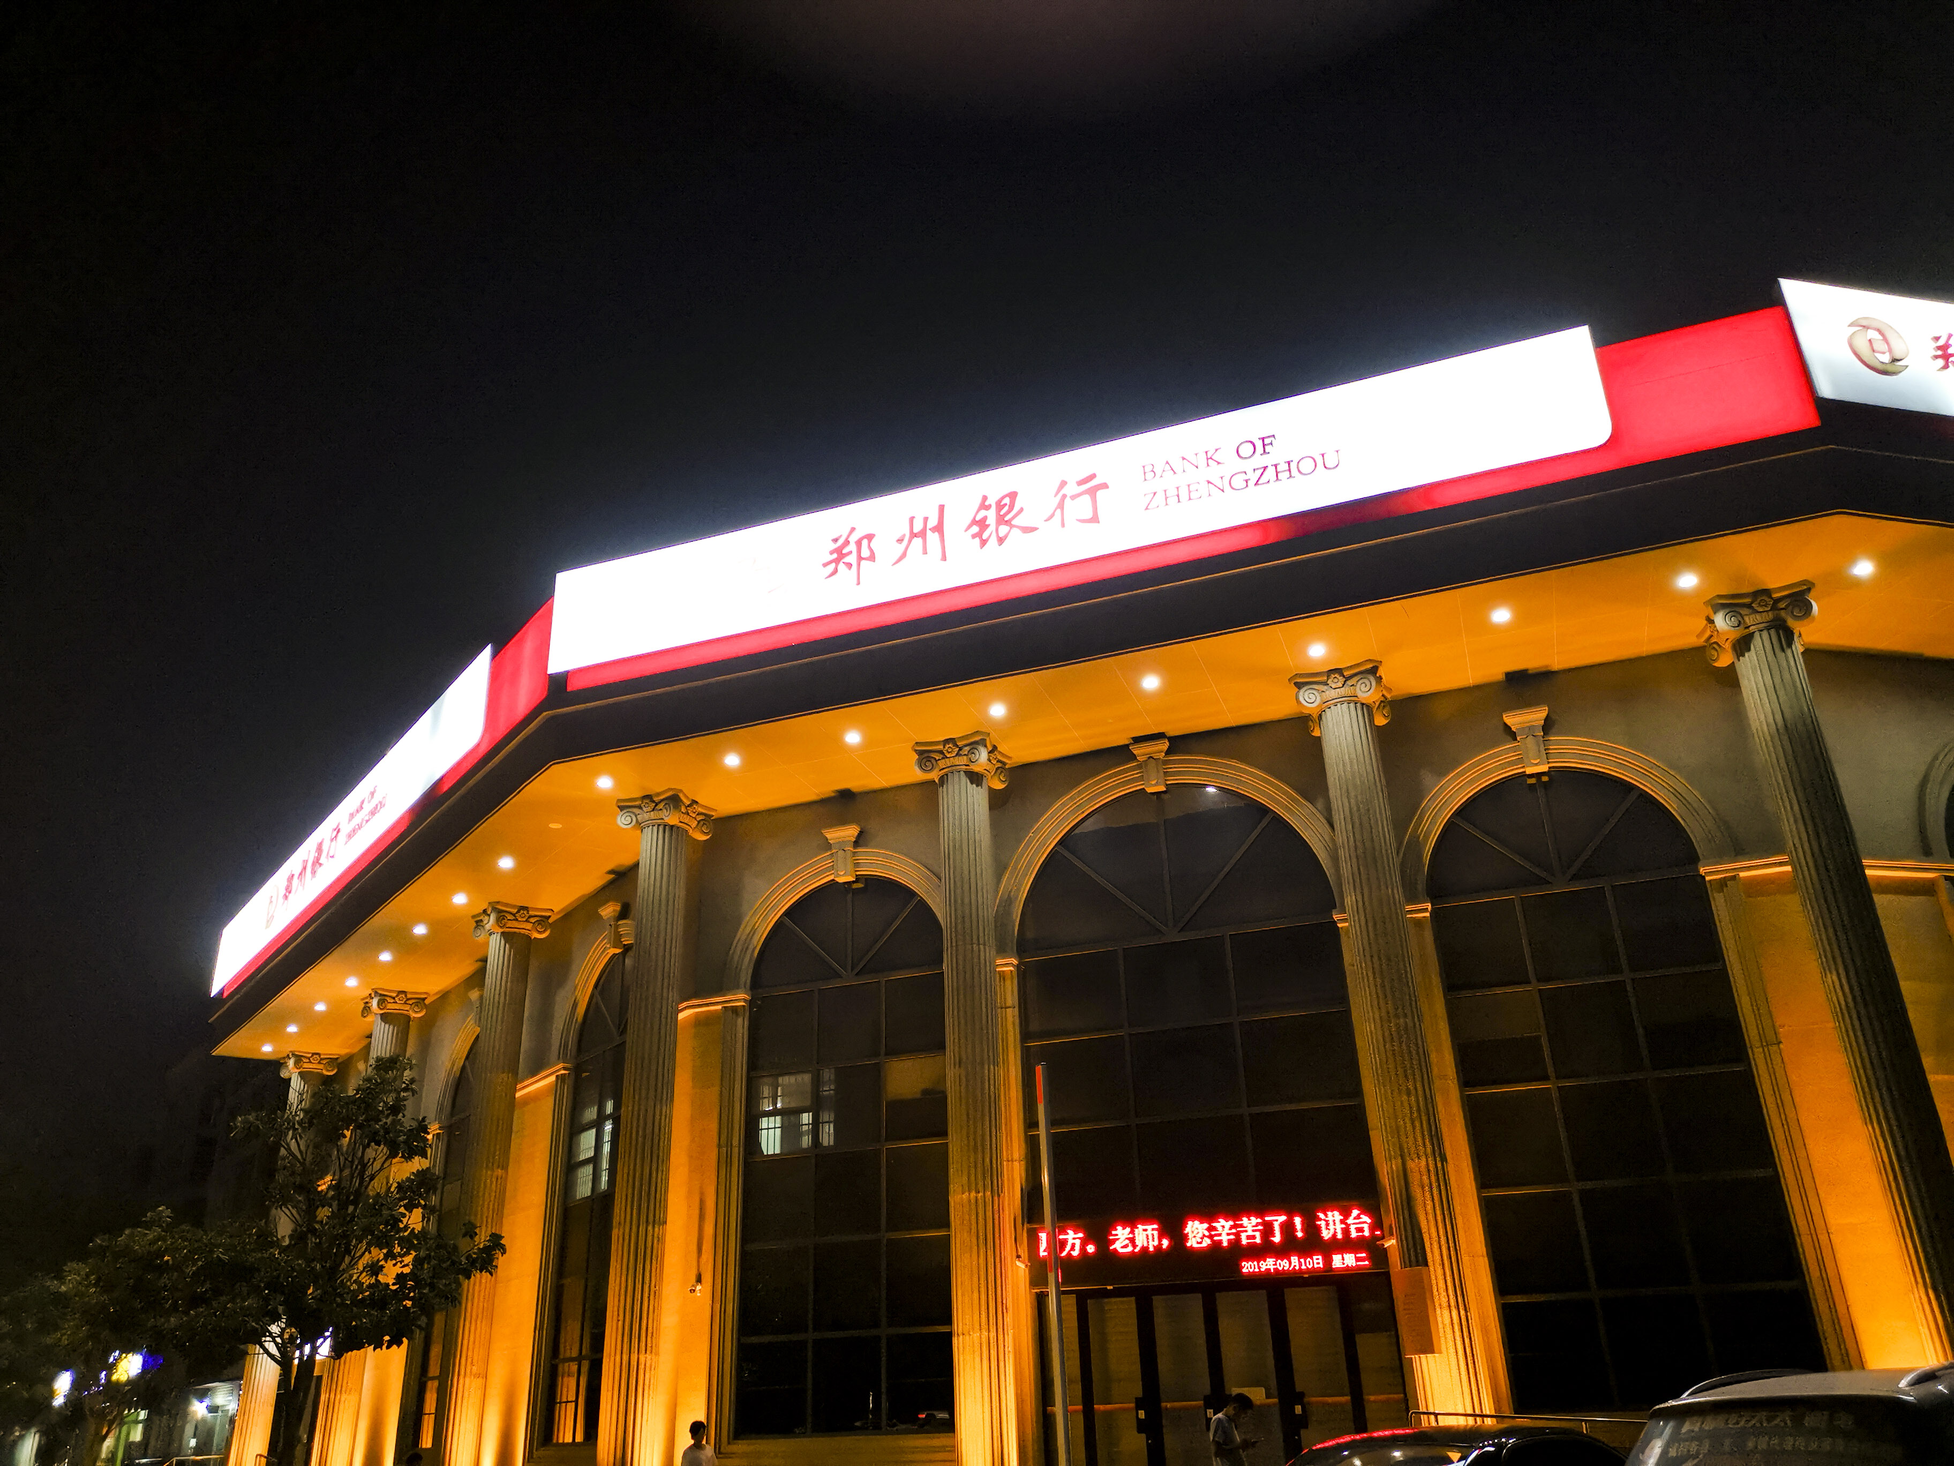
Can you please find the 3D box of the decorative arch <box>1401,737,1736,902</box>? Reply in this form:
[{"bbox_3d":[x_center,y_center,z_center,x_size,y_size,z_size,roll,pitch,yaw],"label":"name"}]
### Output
[{"bbox_3d":[7.771,1.082,20.807,4.155,2.099,0.318,-10,-27,17],"label":"decorative arch"}]

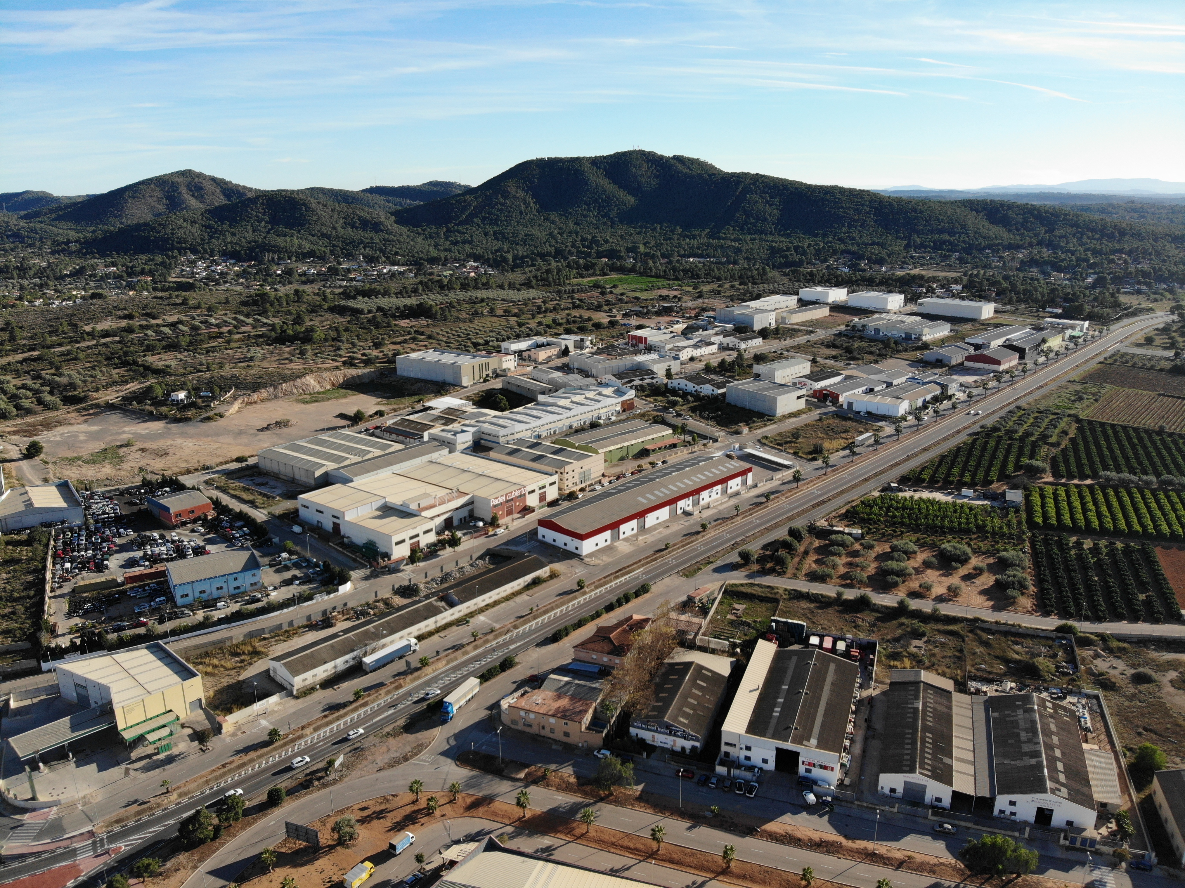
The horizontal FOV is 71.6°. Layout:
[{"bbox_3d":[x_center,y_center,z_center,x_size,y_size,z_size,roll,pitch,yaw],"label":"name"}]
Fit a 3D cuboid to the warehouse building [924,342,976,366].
[{"bbox_3d":[275.070,-70.010,632.190,20.200,8.600,54.020,14,22,39],"label":"warehouse building"}]

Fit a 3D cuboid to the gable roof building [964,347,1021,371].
[{"bbox_3d":[268.468,-58.180,551.467,22.670,9.670,35.420,15,23,41],"label":"gable roof building"}]

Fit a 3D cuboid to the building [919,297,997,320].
[{"bbox_3d":[328.701,-122.684,743.921,57.950,11.100,27.870,16,23,42],"label":"building"}]

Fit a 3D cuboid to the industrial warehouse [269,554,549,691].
[{"bbox_3d":[-49.010,49.220,241.610,12.430,6.100,89.660,15,22,40],"label":"industrial warehouse"}]

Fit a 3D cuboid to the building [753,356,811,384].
[{"bbox_3d":[122.988,-48.353,532.067,38.390,8.960,17.400,-15,22,-40],"label":"building"}]

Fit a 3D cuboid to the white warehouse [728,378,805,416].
[{"bbox_3d":[99.167,-27.189,470.767,25.240,10.570,36.760,-14,22,-38],"label":"white warehouse"}]

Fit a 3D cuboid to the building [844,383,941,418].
[{"bbox_3d":[183.490,-28.270,499.290,33.390,7.500,60.000,15,23,41],"label":"building"}]

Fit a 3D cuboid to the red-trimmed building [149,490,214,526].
[{"bbox_3d":[-162.450,24.080,323.310,19.900,7.000,15.290,12,21,35],"label":"red-trimmed building"}]

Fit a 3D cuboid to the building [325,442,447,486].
[{"bbox_3d":[-90.550,9.120,369.050,18.070,8.200,53.200,12,21,36],"label":"building"}]

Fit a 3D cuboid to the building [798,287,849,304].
[{"bbox_3d":[269.580,-174.670,957.380,35.540,11.000,48.550,14,21,38],"label":"building"}]

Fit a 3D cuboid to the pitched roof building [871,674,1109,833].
[{"bbox_3d":[88.450,66.370,182.730,44.000,7.300,41.000,6,18,19],"label":"pitched roof building"}]

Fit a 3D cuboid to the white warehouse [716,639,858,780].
[{"bbox_3d":[50.914,66.111,207.574,26.580,8.830,42.060,7,18,22],"label":"white warehouse"}]

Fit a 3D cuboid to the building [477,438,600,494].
[{"bbox_3d":[-21.515,8.573,370.285,45.980,11.210,26.900,13,21,36],"label":"building"}]

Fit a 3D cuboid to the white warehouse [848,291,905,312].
[{"bbox_3d":[310.220,-156.610,896.710,44.660,11.500,39.000,15,23,41],"label":"white warehouse"}]

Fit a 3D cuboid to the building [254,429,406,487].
[{"bbox_3d":[-120.390,5.170,382.670,41.970,7.900,50.670,12,21,35],"label":"building"}]

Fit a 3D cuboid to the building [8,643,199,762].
[{"bbox_3d":[-128.759,68.248,215.509,32.500,9.900,41.500,16,23,42],"label":"building"}]

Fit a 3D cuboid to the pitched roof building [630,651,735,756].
[{"bbox_3d":[22.910,61.120,201.340,17.000,6.600,33.000,7,18,21],"label":"pitched roof building"}]

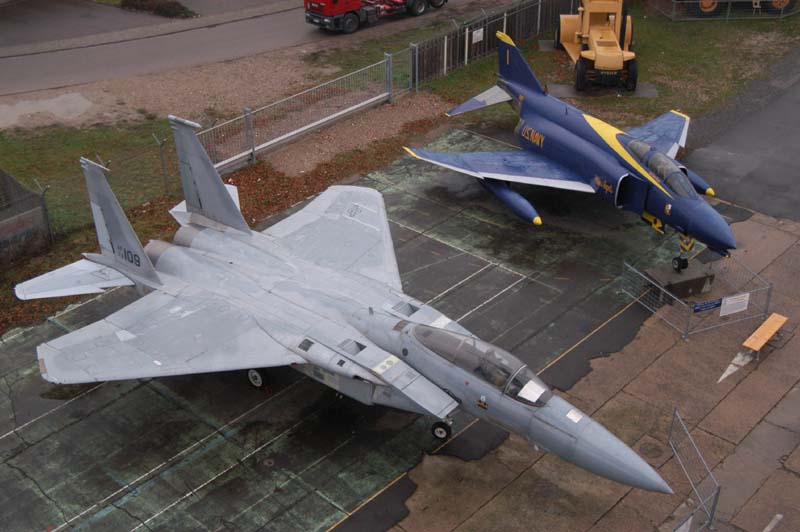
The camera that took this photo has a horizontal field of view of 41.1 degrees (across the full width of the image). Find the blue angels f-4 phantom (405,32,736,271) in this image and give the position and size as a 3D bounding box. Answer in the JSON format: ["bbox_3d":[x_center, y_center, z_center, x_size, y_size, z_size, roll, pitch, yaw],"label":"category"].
[{"bbox_3d":[7.054,-4.407,38.669,11.710,5.050,17.500,-10,25,-16],"label":"blue angels f-4 phantom"}]

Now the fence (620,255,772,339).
[{"bbox_3d":[9.283,0.749,33.516,3.400,1.100,2.950,-11,32,-15],"label":"fence"}]

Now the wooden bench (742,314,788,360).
[{"bbox_3d":[10.845,2.148,31.645,0.460,0.490,2.170,23,39,36],"label":"wooden bench"}]

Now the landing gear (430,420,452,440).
[{"bbox_3d":[1.117,4.363,28.353,0.600,0.620,0.300,21,38,34],"label":"landing gear"}]

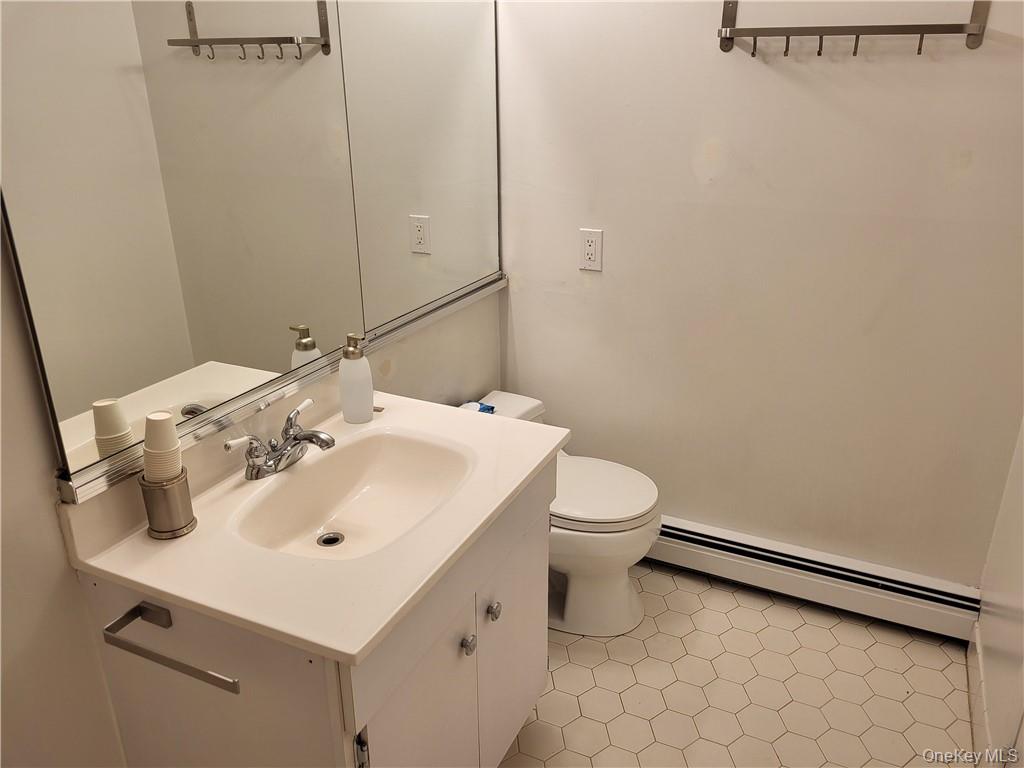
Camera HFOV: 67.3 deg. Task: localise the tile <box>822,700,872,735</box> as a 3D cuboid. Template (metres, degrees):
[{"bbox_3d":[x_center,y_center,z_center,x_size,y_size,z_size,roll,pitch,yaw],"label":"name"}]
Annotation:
[{"bbox_3d":[0.854,0.854,1.967,0.127,0.008,0.110,10,24,23],"label":"tile"}]

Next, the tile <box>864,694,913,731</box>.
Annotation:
[{"bbox_3d":[0.966,0.849,1.976,0.127,0.008,0.110,10,24,23],"label":"tile"}]

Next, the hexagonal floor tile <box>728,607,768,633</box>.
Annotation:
[{"bbox_3d":[0.699,0.702,2.284,0.109,0.009,0.126,-2,22,-4],"label":"hexagonal floor tile"}]

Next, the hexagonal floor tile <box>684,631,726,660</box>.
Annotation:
[{"bbox_3d":[0.531,0.728,2.138,0.123,0.008,0.106,10,24,23],"label":"hexagonal floor tile"}]

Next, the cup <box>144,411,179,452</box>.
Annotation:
[{"bbox_3d":[-0.575,0.076,1.260,0.057,0.054,0.057,4,21,-2],"label":"cup"}]

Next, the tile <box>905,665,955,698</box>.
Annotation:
[{"bbox_3d":[1.109,0.795,2.049,0.109,0.009,0.126,-2,22,-4],"label":"tile"}]

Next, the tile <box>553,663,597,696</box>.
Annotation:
[{"bbox_3d":[0.162,0.777,2.021,0.123,0.008,0.106,10,24,23],"label":"tile"}]

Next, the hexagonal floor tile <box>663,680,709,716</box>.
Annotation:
[{"bbox_3d":[0.439,0.802,1.956,0.123,0.008,0.106,10,24,23],"label":"hexagonal floor tile"}]

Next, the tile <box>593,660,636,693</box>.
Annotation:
[{"bbox_3d":[0.279,0.801,2.103,0.127,0.008,0.110,10,24,23],"label":"tile"}]

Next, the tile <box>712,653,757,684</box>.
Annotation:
[{"bbox_3d":[0.593,0.761,2.055,0.123,0.008,0.106,10,24,23],"label":"tile"}]

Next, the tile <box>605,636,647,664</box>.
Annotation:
[{"bbox_3d":[0.327,0.762,2.196,0.127,0.008,0.110,10,24,23],"label":"tile"}]

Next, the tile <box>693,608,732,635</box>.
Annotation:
[{"bbox_3d":[0.577,0.691,2.228,0.123,0.008,0.106,10,24,23],"label":"tile"}]

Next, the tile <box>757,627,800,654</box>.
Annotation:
[{"bbox_3d":[0.747,0.720,2.155,0.123,0.008,0.106,10,24,23],"label":"tile"}]

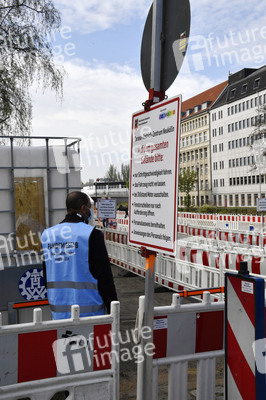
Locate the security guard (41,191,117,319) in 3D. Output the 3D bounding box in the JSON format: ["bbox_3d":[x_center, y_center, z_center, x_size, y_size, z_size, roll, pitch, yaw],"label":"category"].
[{"bbox_3d":[-0.410,0.820,3.500,0.570,1.760,0.360,-1,-1,30],"label":"security guard"}]

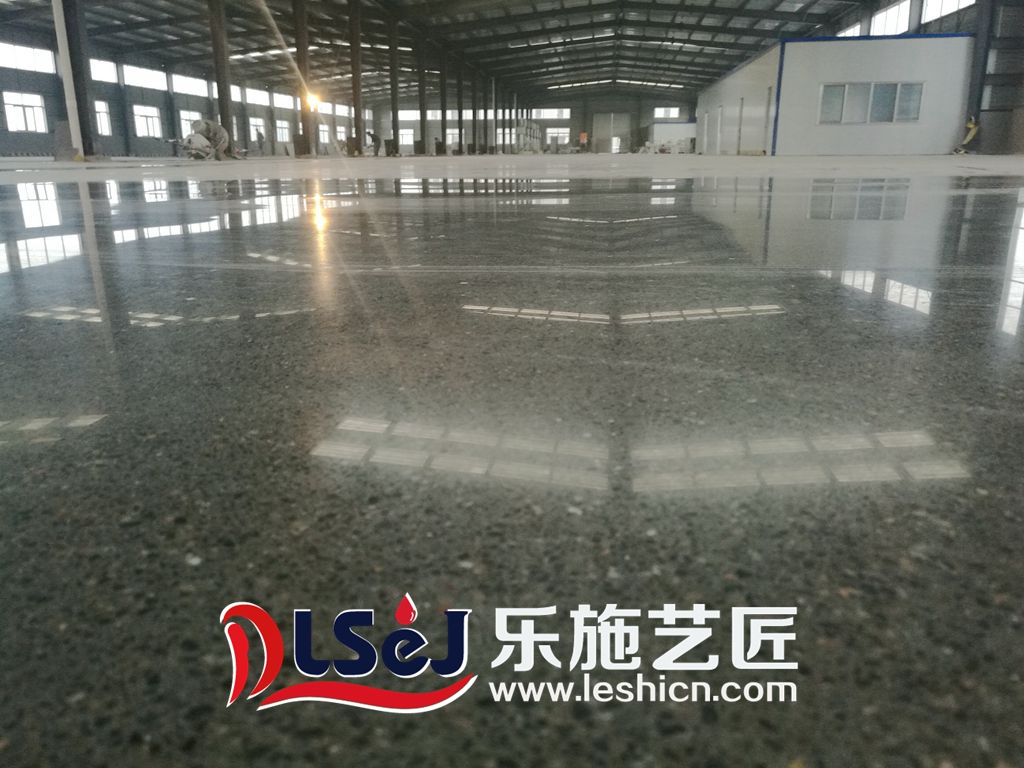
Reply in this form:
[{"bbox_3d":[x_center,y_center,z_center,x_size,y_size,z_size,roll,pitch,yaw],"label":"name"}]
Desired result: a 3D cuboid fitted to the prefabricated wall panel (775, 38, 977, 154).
[{"bbox_3d":[10.397,-8.377,23.302,5.320,3.250,0.150,1,16,5],"label":"prefabricated wall panel"}]

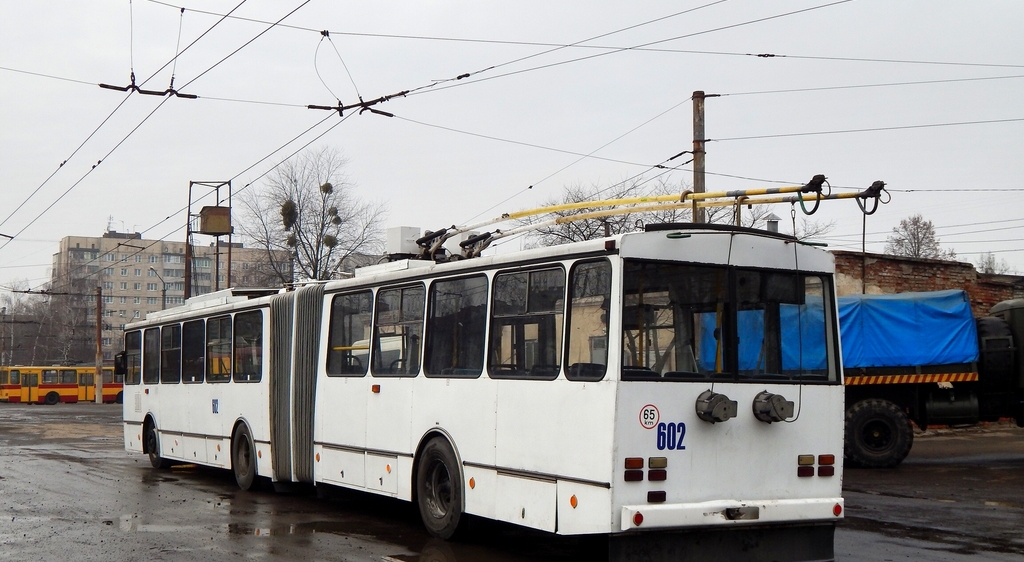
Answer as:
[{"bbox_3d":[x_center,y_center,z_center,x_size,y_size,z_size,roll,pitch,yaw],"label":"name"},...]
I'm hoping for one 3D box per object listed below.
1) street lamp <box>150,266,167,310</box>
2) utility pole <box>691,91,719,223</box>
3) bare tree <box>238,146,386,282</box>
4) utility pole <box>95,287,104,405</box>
[{"bbox_3d":[-28.726,4.437,102.563,1.500,11.339,0.350,2,-5,-17],"label":"street lamp"},{"bbox_3d":[4.978,-0.350,33.635,0.330,9.459,0.330,0,-4,0],"label":"utility pole"},{"bbox_3d":[-12.062,-0.163,75.386,8.900,15.916,8.400,1,-4,0],"label":"bare tree"},{"bbox_3d":[-32.621,5.119,100.641,0.420,9.188,0.420,-1,-4,0],"label":"utility pole"}]

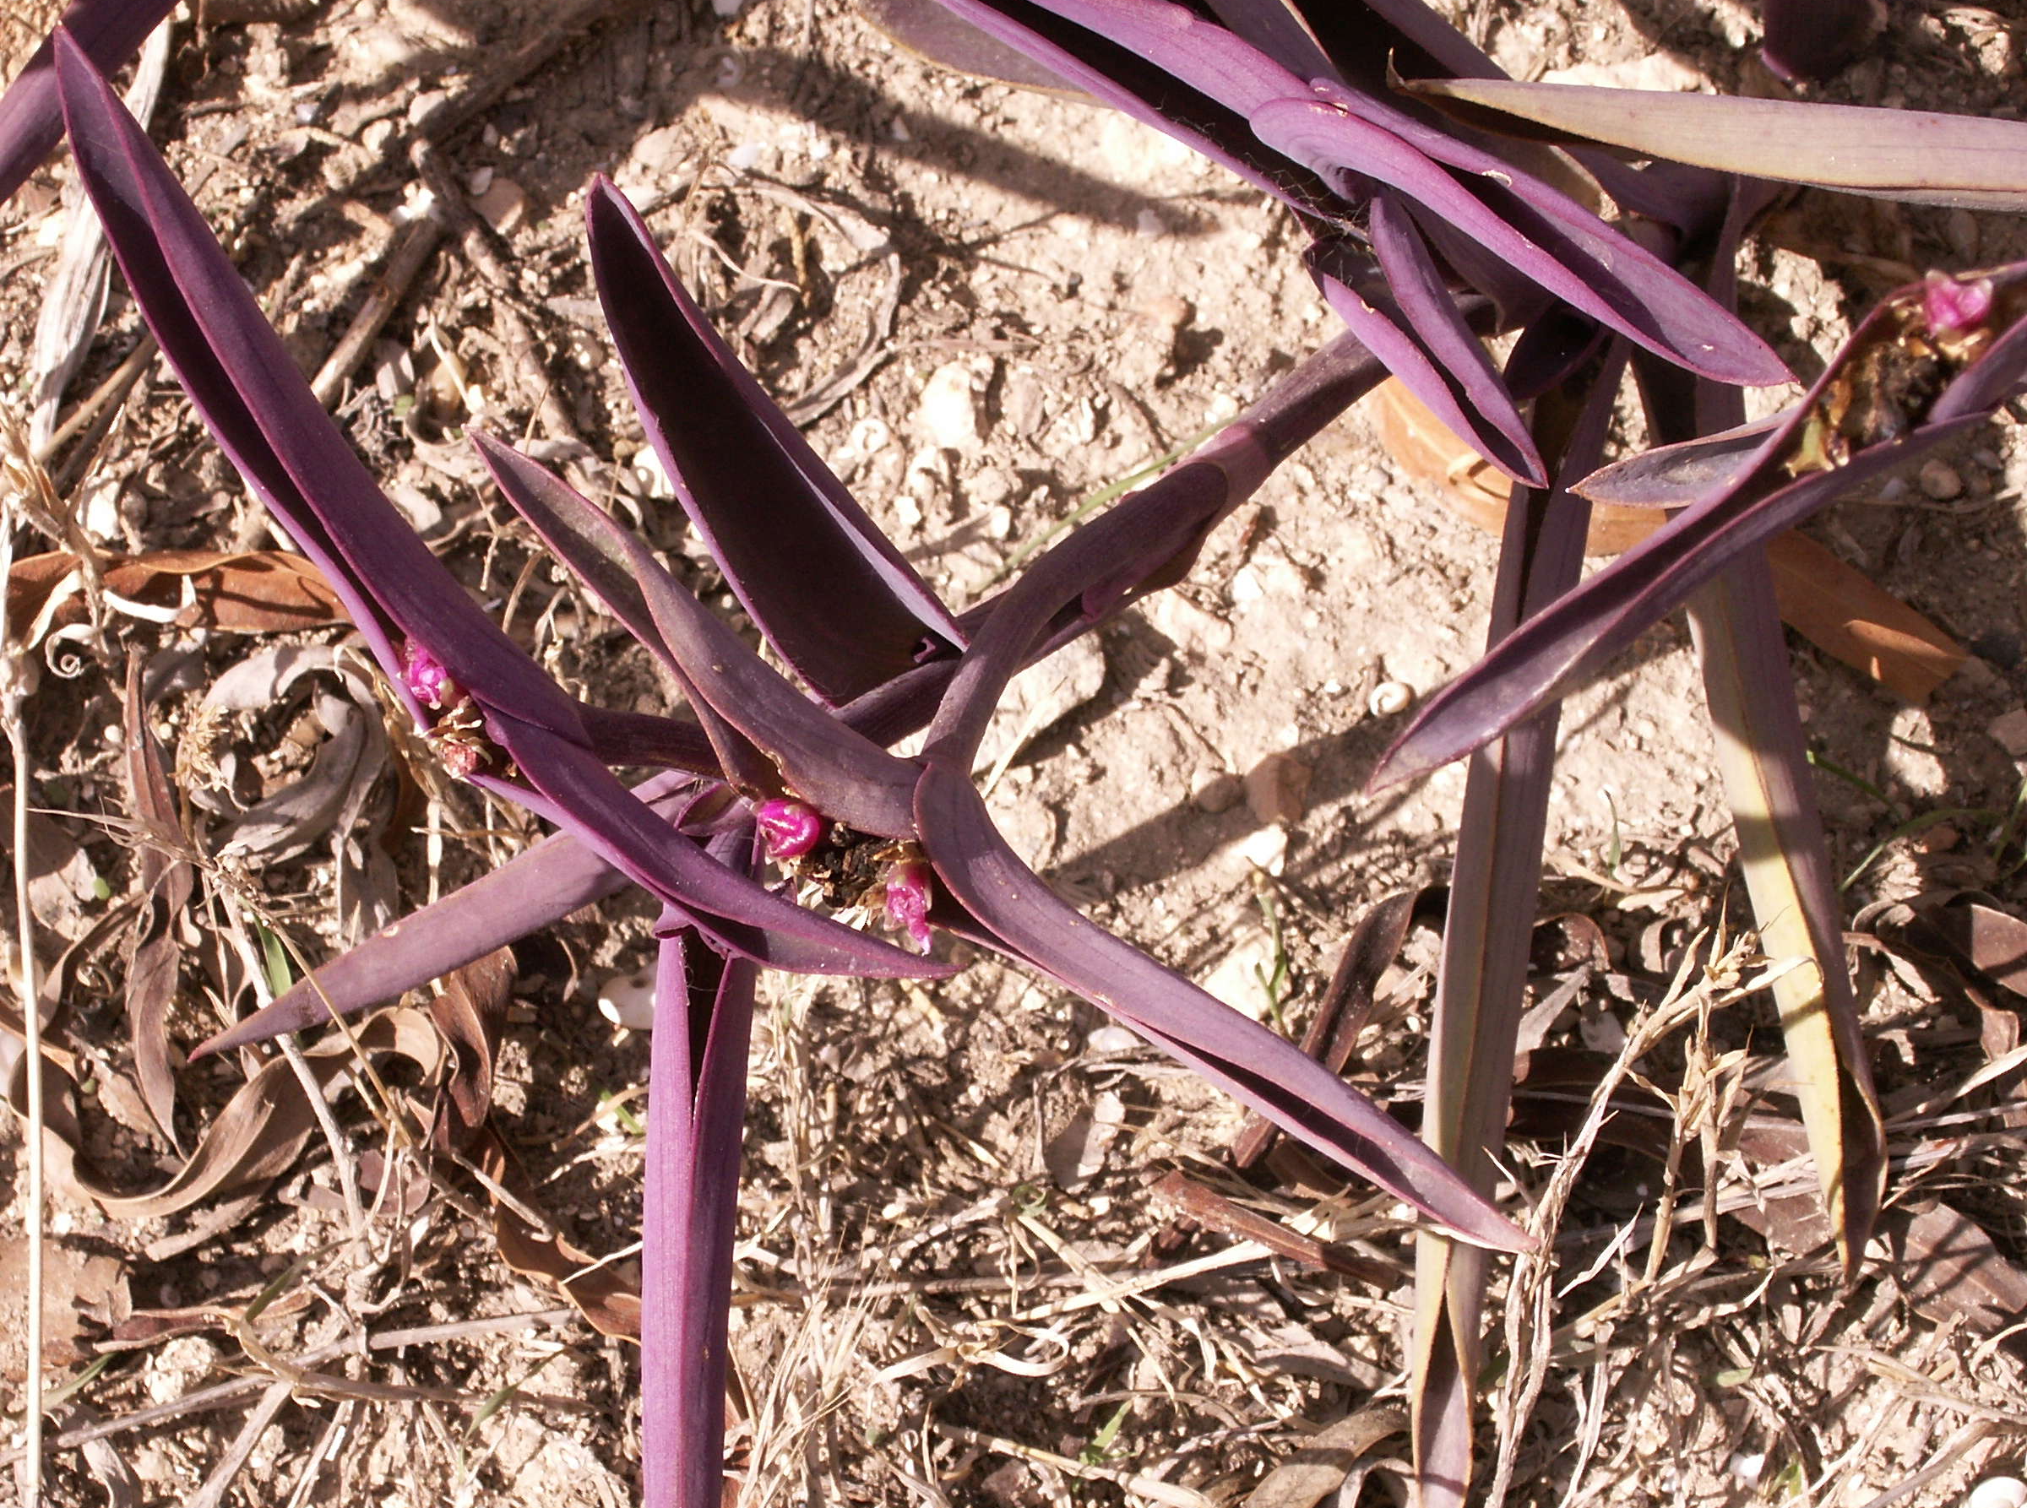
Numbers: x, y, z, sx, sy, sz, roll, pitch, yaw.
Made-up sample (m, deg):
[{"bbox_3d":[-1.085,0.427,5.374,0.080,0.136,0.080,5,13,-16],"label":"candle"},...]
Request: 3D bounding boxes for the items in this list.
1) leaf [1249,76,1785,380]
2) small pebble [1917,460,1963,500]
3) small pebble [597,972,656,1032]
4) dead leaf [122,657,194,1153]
[{"bbox_3d":[0.069,-0.070,0.485,0.080,0.014,0.017,27,79,6],"label":"leaf"},{"bbox_3d":[0.143,-0.042,0.560,0.007,0.005,0.006,0,57,0],"label":"small pebble"},{"bbox_3d":[-0.053,0.035,0.508,0.009,0.007,0.009,0,57,0],"label":"small pebble"},{"bbox_3d":[-0.122,0.021,0.515,0.009,0.008,0.075,-9,65,-4],"label":"dead leaf"}]

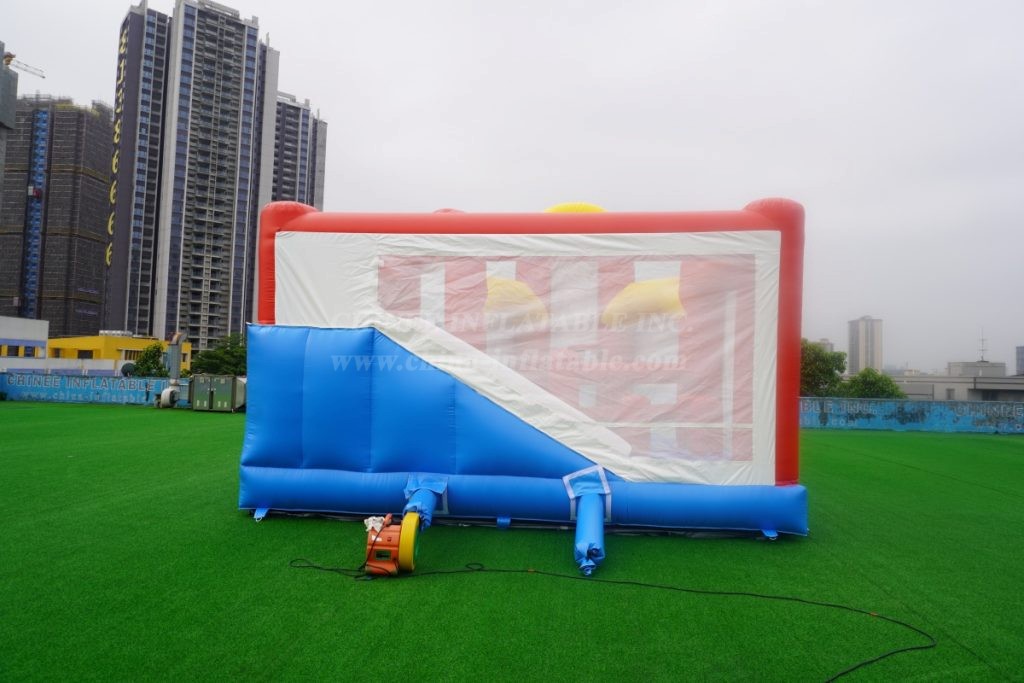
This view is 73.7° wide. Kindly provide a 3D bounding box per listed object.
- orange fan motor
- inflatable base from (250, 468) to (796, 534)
[{"bbox_3d":[-0.986,1.655,5.701,0.430,0.450,0.460,2,-3,4],"label":"orange fan motor"},{"bbox_3d":[0.206,1.850,9.421,6.103,0.540,4.300,2,-3,4],"label":"inflatable base"}]

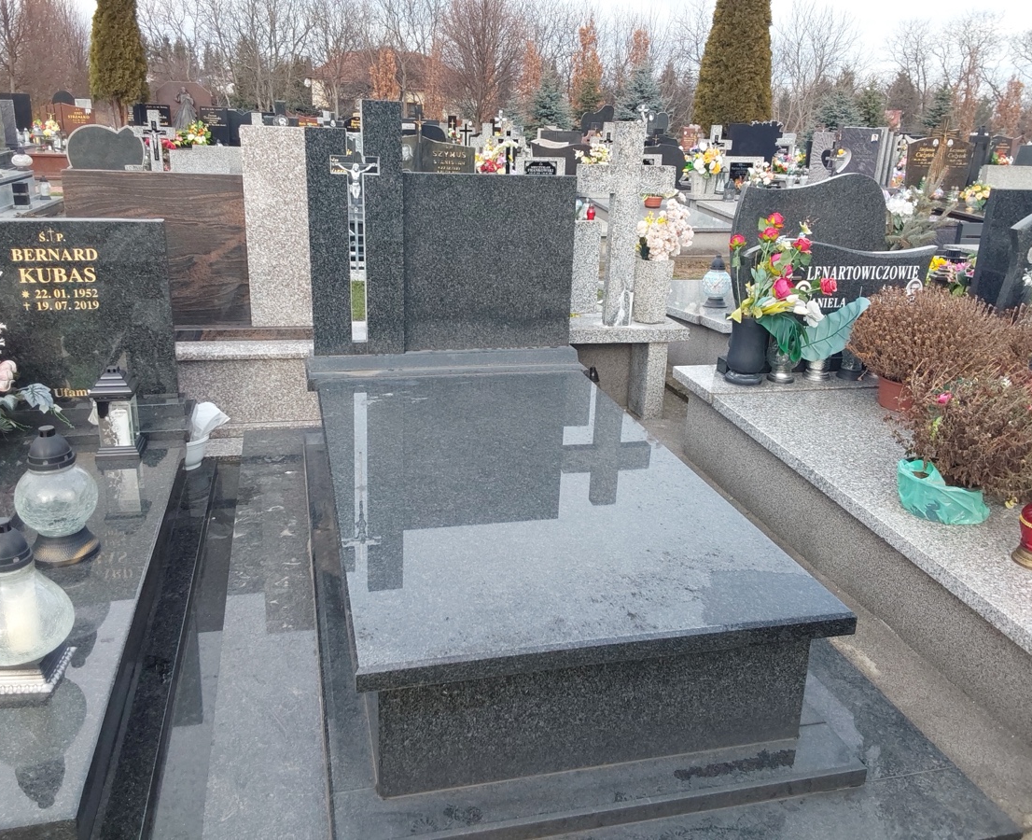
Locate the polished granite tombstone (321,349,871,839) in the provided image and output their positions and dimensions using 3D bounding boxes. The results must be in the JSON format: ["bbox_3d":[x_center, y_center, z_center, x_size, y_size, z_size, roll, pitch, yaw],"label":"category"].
[{"bbox_3d":[-0.018,0.290,2.811,1.165,0.430,2.079,-3,20,-13],"label":"polished granite tombstone"}]

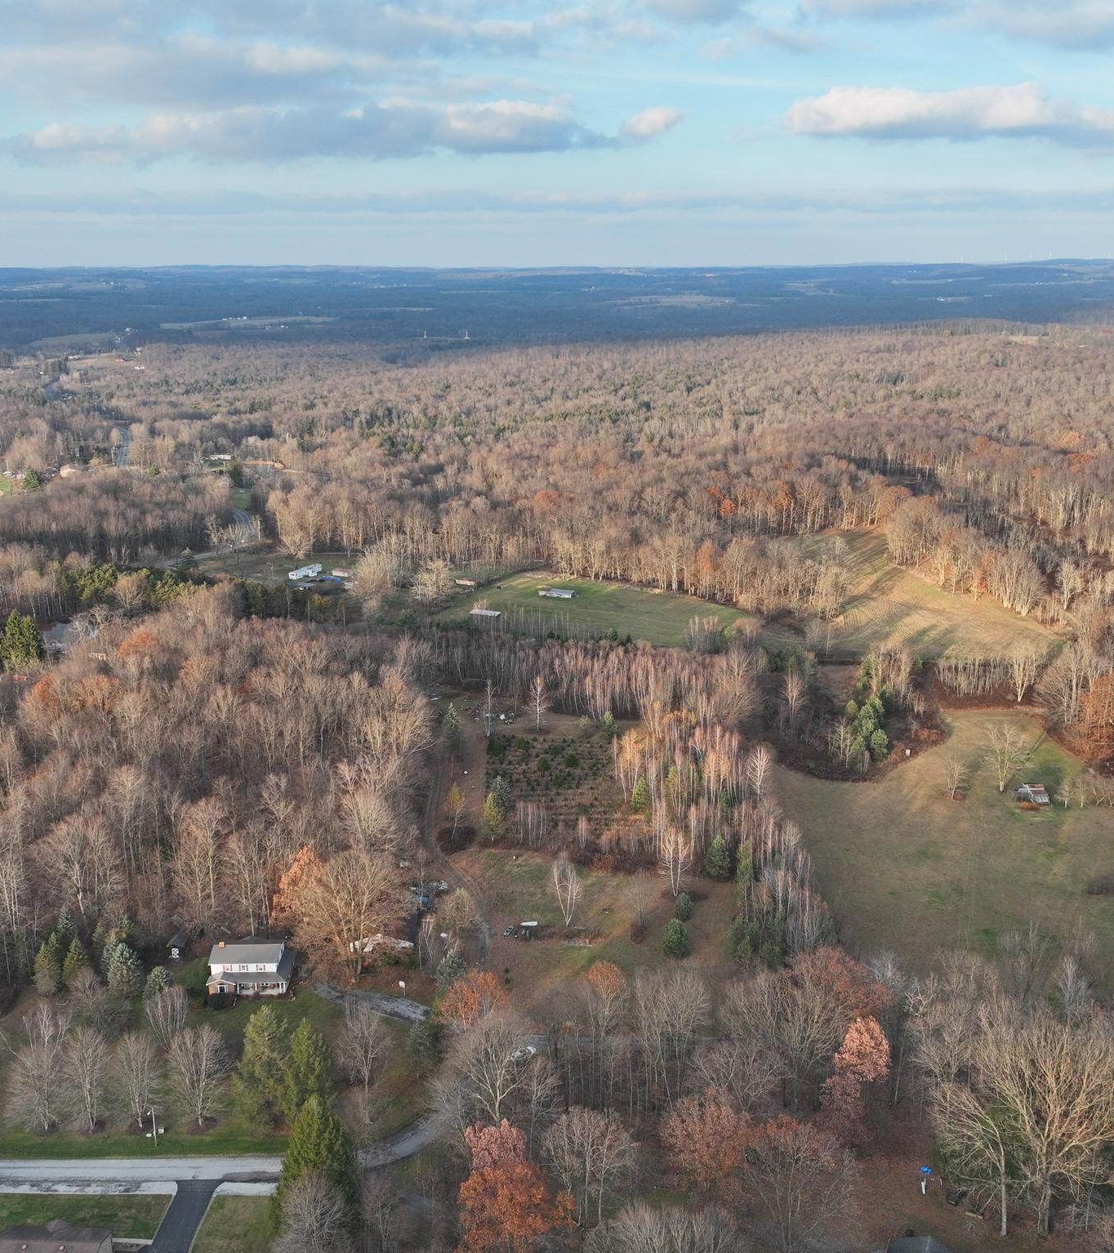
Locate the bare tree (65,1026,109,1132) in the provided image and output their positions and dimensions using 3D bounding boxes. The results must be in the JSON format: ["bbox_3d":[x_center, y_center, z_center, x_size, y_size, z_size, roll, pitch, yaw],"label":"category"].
[{"bbox_3d":[-67.700,65.550,167.010,6.590,17.200,6.390,0,17,0],"label":"bare tree"}]

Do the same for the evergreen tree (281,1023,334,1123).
[{"bbox_3d":[-37.820,66.950,175.230,8.500,17.620,8.500,0,17,0],"label":"evergreen tree"}]

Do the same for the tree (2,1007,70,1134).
[{"bbox_3d":[-74.520,64.040,166.260,9.560,20.530,9.270,0,17,0],"label":"tree"}]

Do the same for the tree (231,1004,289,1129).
[{"bbox_3d":[-44.690,65.630,174.230,8.640,20.740,8.640,0,17,0],"label":"tree"}]

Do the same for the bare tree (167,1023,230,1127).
[{"bbox_3d":[-53.820,67.400,173.600,9.590,17.720,9.590,0,17,0],"label":"bare tree"}]

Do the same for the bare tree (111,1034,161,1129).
[{"bbox_3d":[-61.760,66.510,169.840,7.860,16.940,7.860,0,18,0],"label":"bare tree"}]

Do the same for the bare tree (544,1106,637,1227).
[{"bbox_3d":[4.620,72.490,155.670,12.460,18.710,12.460,0,17,0],"label":"bare tree"}]

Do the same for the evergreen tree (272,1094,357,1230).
[{"bbox_3d":[-32.520,71.150,156.570,12.180,18.740,12.180,0,17,0],"label":"evergreen tree"}]

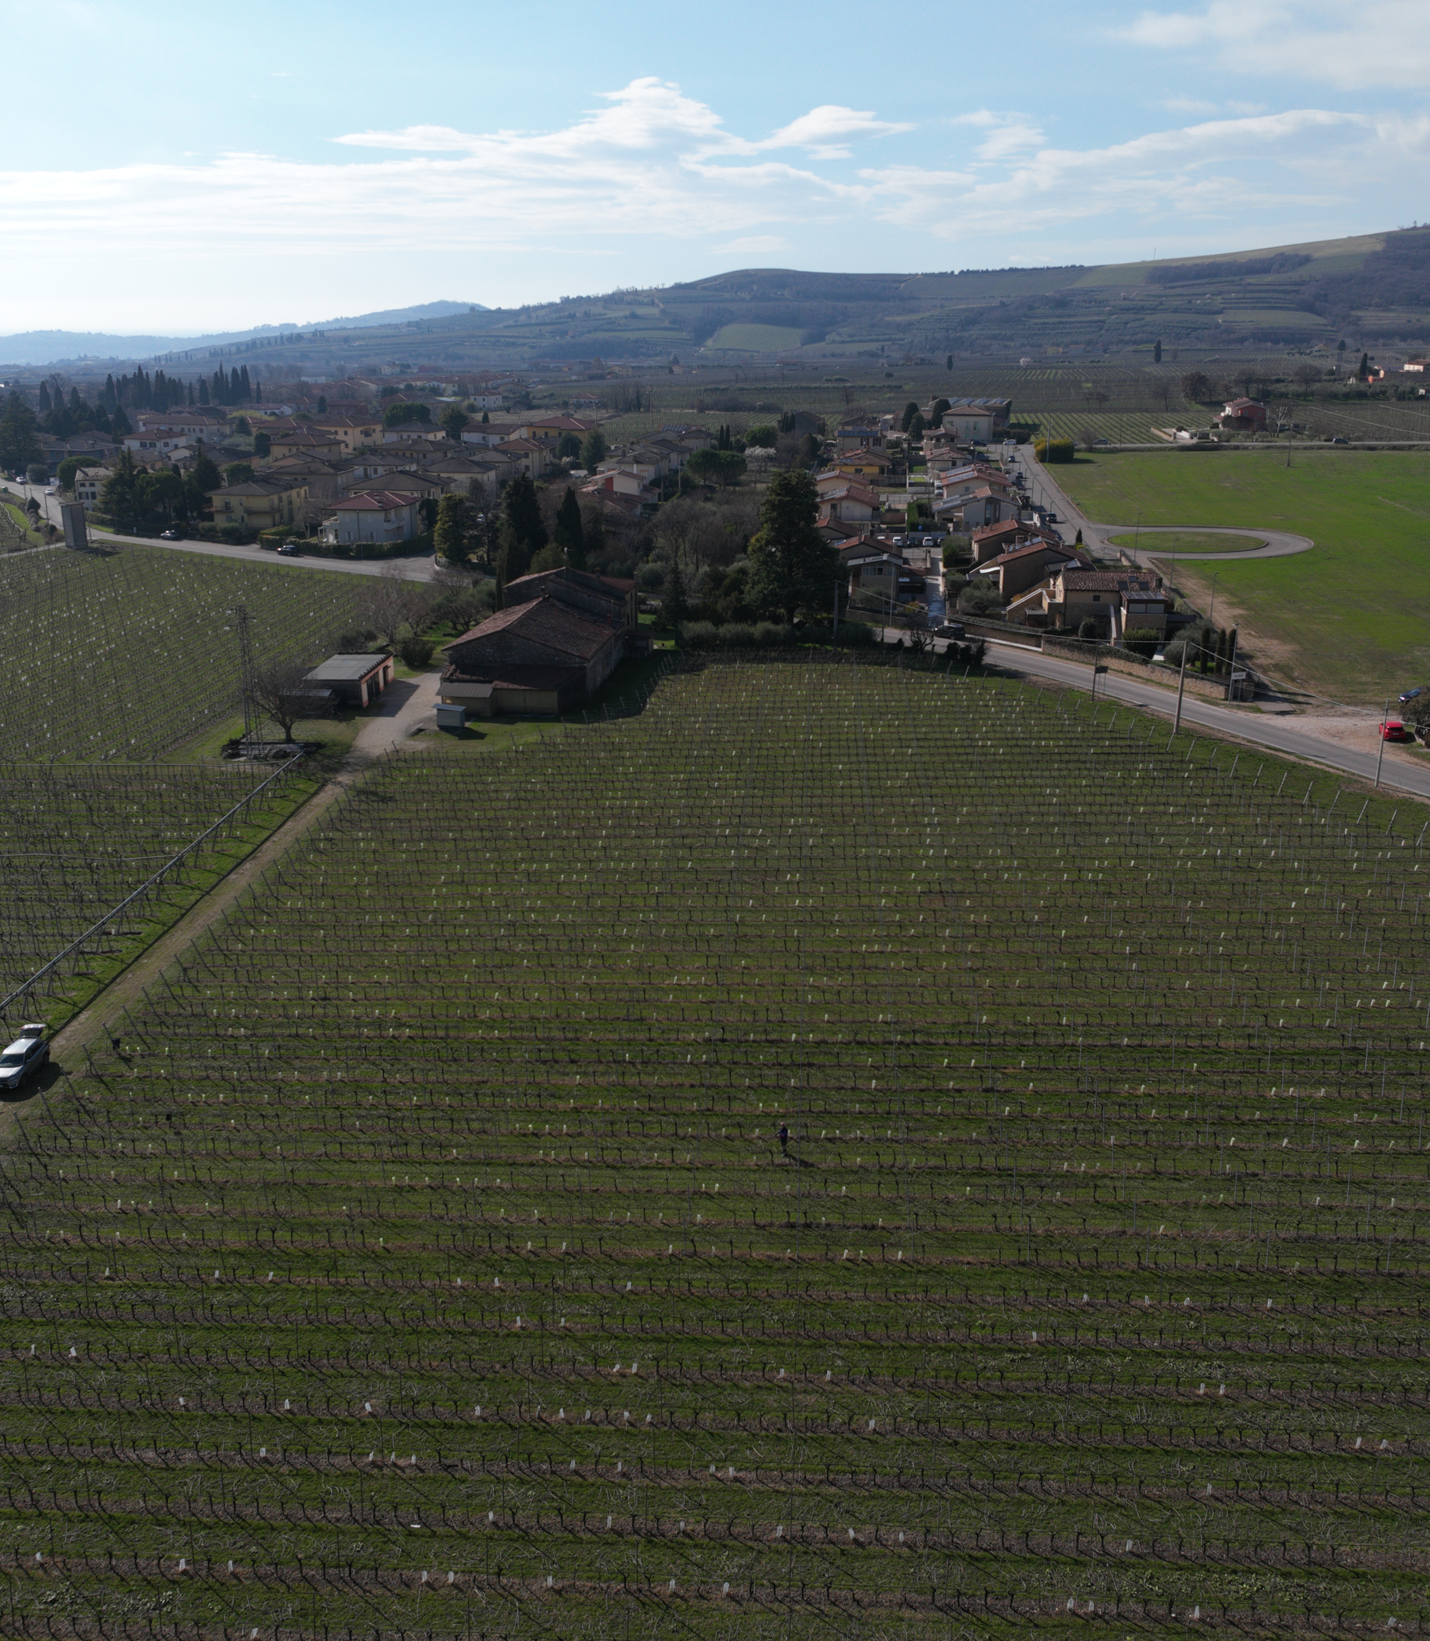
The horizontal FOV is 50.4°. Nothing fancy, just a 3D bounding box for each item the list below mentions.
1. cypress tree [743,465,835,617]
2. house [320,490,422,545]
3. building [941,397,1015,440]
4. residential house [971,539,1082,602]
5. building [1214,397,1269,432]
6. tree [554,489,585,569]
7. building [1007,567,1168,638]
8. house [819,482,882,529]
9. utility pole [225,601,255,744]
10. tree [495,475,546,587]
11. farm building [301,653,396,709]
[{"bbox_3d":[9.630,-35.140,195.080,11.800,19.890,11.800,0,18,0],"label":"cypress tree"},{"bbox_3d":[-65.731,-58.196,291.201,12.000,8.400,15.000,3,18,10],"label":"house"},{"bbox_3d":[85.540,-128.790,490.500,23.000,11.000,27.000,4,19,13],"label":"building"},{"bbox_3d":[45.000,-35.740,212.700,13.200,8.090,10.800,2,18,6],"label":"residential house"},{"bbox_3d":[155.637,-120.405,449.377,12.500,9.200,12.000,3,18,8],"label":"building"},{"bbox_3d":[-22.230,-44.254,235.419,4.200,14.200,4.200,0,18,0],"label":"tree"},{"bbox_3d":[44.685,-26.346,182.670,18.200,7.000,11.500,1,18,4],"label":"building"},{"bbox_3d":[25.332,-58.734,284.579,11.600,8.600,13.500,3,18,8],"label":"house"},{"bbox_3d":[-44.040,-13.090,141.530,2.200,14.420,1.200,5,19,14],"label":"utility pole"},{"bbox_3d":[-27.860,-40.640,219.100,7.000,18.380,7.000,0,18,0],"label":"tree"},{"bbox_3d":[-39.970,-15.410,166.790,6.700,3.100,13.400,1,18,3],"label":"farm building"}]

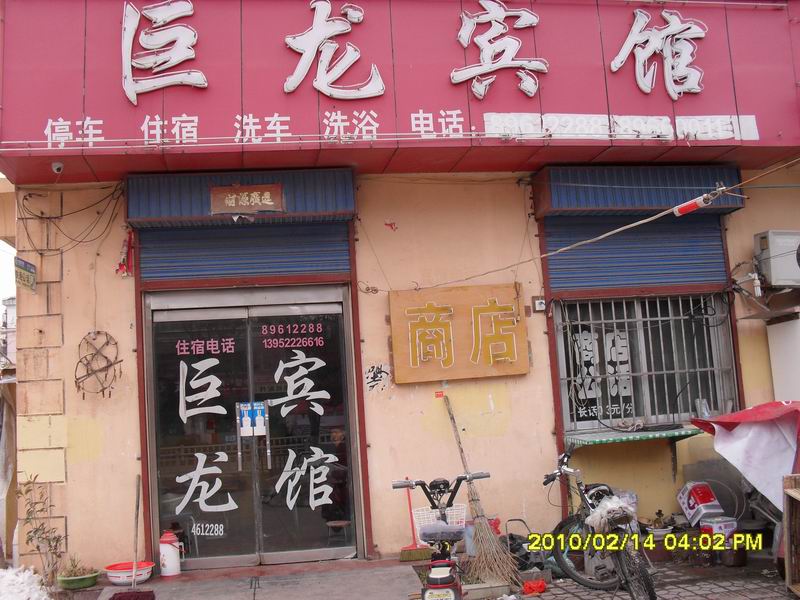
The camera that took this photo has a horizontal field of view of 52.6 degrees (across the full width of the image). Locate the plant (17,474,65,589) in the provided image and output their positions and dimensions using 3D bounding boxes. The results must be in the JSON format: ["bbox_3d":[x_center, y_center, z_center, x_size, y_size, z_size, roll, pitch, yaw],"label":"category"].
[{"bbox_3d":[-2.958,1.895,6.656,0.390,0.940,0.340,-3,-6,-7],"label":"plant"}]

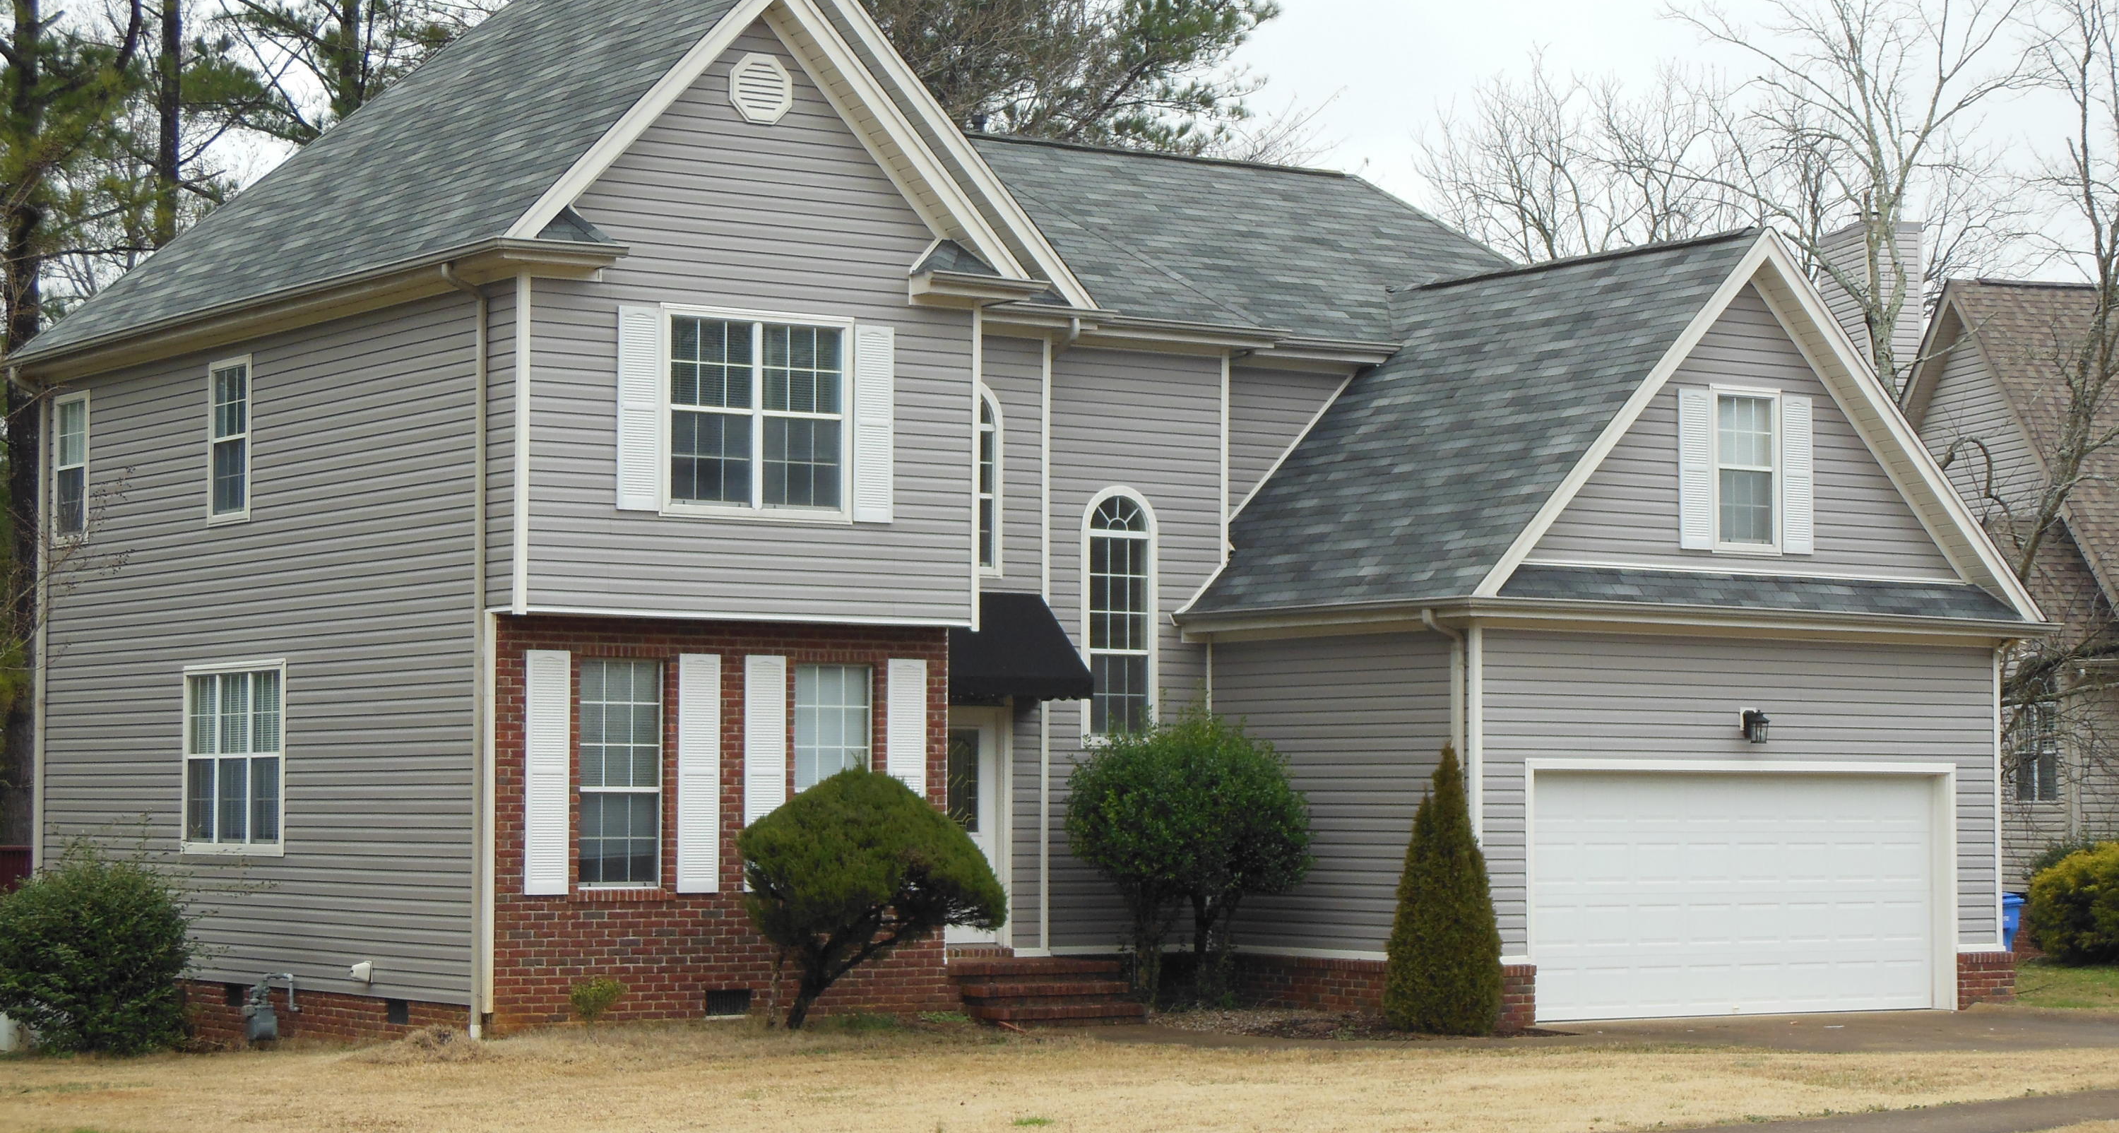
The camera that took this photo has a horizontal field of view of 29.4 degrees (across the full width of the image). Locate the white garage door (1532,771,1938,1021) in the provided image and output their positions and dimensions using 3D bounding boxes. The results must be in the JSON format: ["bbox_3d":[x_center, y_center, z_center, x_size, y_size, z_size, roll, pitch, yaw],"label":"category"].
[{"bbox_3d":[5.937,2.884,35.511,4.889,2.139,0.070,2,-4,-35],"label":"white garage door"}]

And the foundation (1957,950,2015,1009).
[{"bbox_3d":[8.379,3.792,37.081,0.773,0.522,0.432,2,-4,-35],"label":"foundation"}]

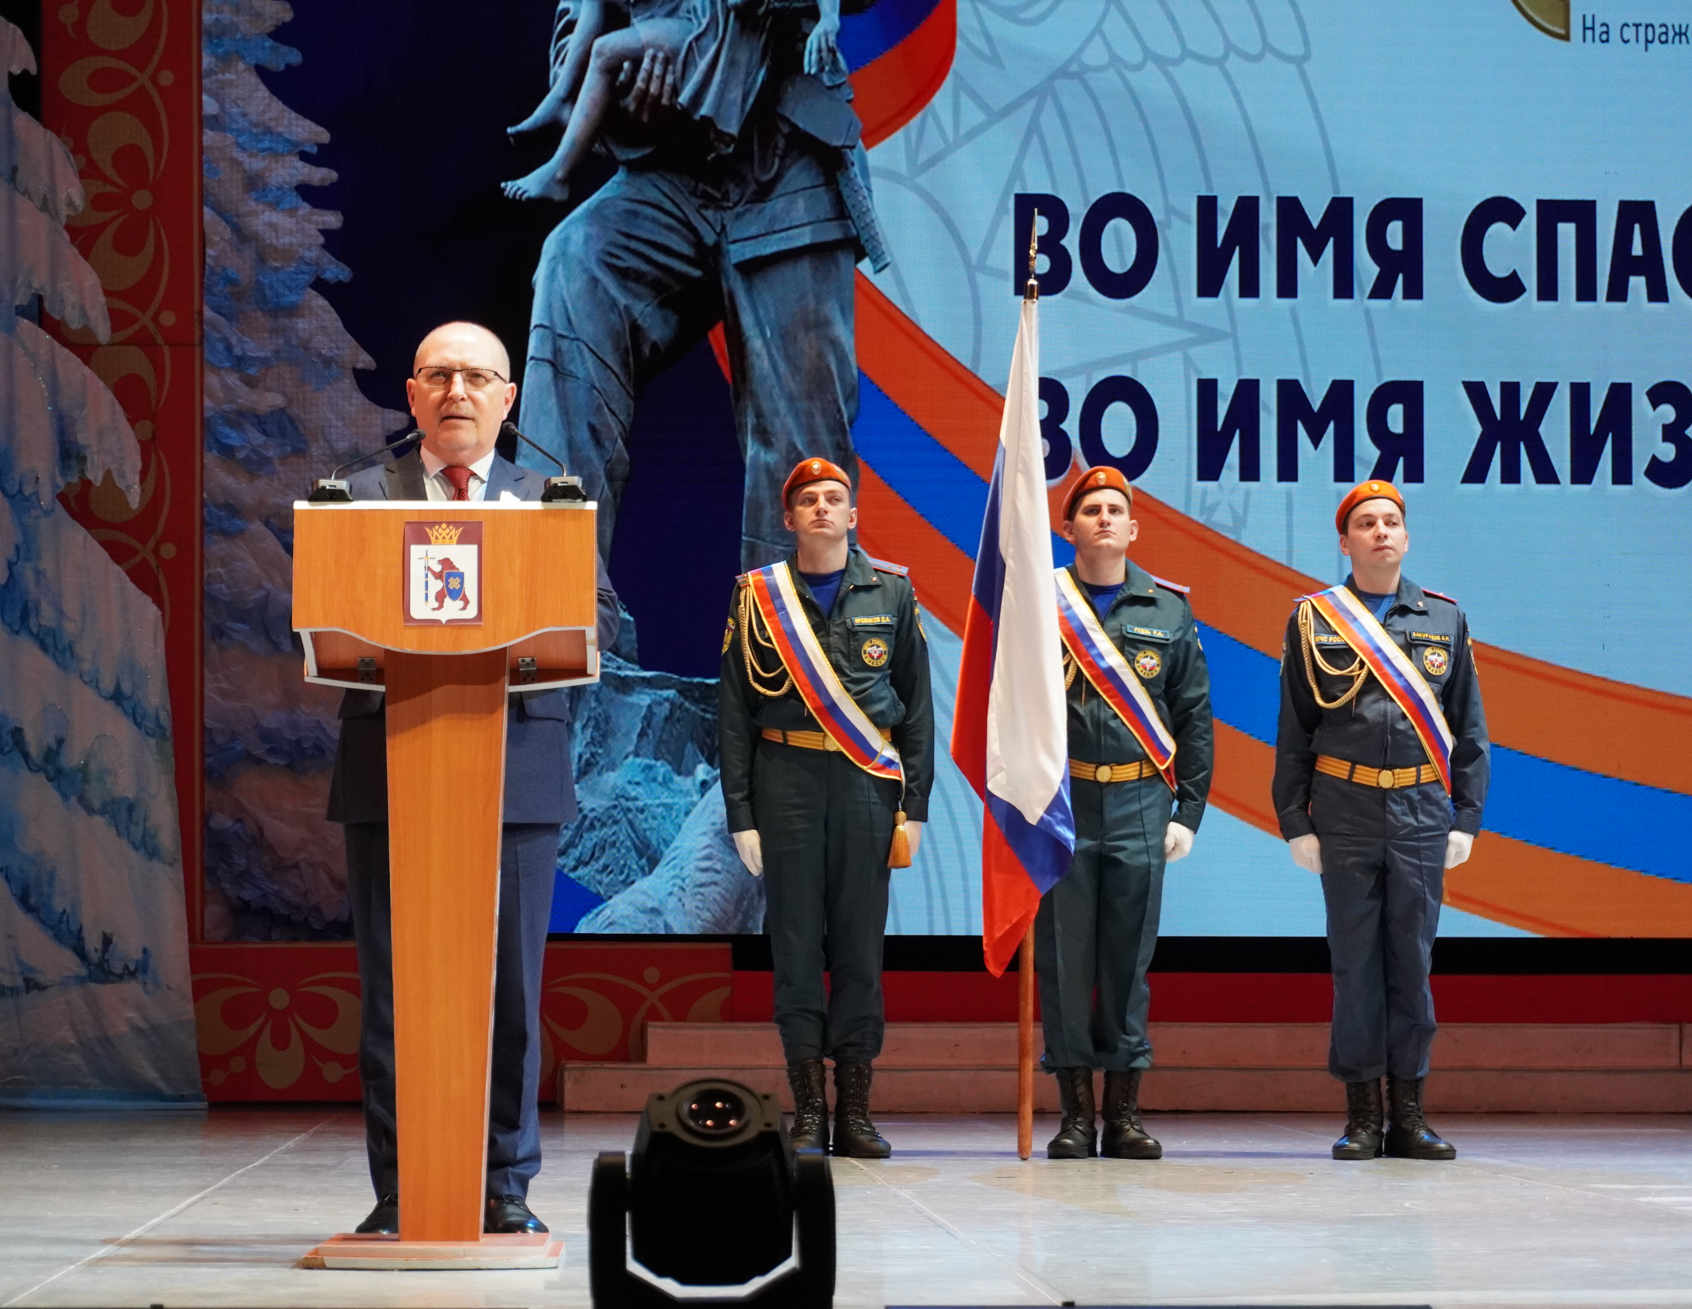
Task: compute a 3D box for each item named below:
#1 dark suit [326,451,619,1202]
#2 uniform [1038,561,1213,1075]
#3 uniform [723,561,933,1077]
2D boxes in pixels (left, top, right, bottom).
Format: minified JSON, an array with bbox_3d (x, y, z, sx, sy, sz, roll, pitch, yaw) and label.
[{"bbox_3d":[-0.713,0.317,7.718,0.571,1.427,0.450,0,-4,-3],"label":"dark suit"},{"bbox_3d":[0.697,0.434,10.985,0.584,1.376,0.290,0,-4,-3],"label":"uniform"},{"bbox_3d":[-0.053,0.404,10.973,0.581,1.391,0.290,0,-4,-3],"label":"uniform"}]

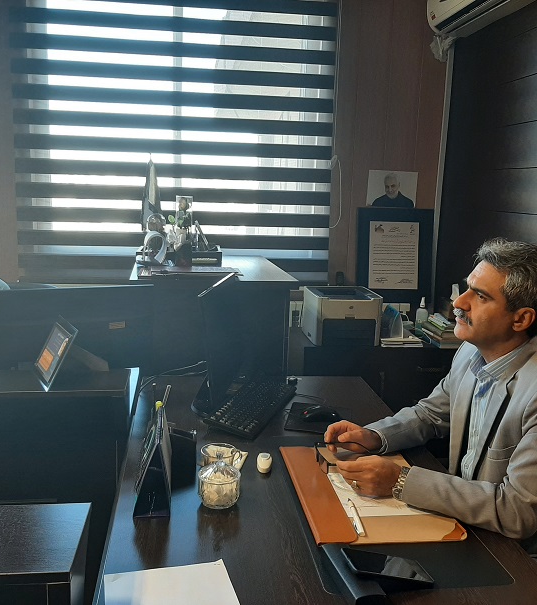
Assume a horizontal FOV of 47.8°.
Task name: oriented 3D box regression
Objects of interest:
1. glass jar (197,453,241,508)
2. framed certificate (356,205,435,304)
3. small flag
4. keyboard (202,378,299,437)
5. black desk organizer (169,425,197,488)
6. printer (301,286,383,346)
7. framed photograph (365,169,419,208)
[{"bbox_3d":[-0.108,0.388,1.352,0.095,0.110,0.095,0,10,-8],"label":"glass jar"},{"bbox_3d":[0.755,-0.274,3.615,0.470,0.575,0.025,0,3,-8],"label":"framed certificate"},{"bbox_3d":[-0.546,-0.495,2.829,0.100,0.350,0.070,0,10,-8],"label":"small flag"},{"bbox_3d":[-0.043,0.327,1.904,0.165,0.035,0.450,5,11,18],"label":"keyboard"},{"bbox_3d":[-0.213,0.372,1.477,0.085,0.095,0.080,0,10,-11],"label":"black desk organizer"},{"bbox_3d":[0.401,0.076,3.361,0.348,0.260,0.360,0,10,-9],"label":"printer"},{"bbox_3d":[0.726,-0.668,3.549,0.294,0.208,0.015,0,3,-8],"label":"framed photograph"}]

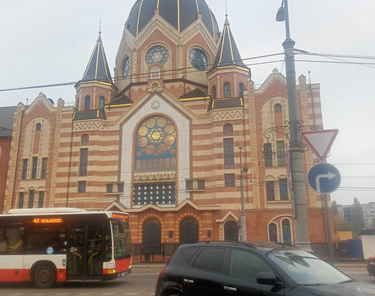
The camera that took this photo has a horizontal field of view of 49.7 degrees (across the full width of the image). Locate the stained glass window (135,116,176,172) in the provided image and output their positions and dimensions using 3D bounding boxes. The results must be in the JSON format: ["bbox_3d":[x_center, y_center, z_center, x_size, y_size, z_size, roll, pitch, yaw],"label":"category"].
[{"bbox_3d":[-3.475,-0.509,43.259,4.624,6.280,0.300,-4,-15,12],"label":"stained glass window"}]

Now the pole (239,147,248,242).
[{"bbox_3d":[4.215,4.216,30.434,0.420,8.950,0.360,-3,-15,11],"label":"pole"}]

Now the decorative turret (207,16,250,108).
[{"bbox_3d":[4.539,-9.644,45.532,5.040,12.120,5.040,-4,-15,12],"label":"decorative turret"}]

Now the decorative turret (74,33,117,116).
[{"bbox_3d":[-10.905,-8.655,48.909,5.040,12.120,5.040,-4,-15,12],"label":"decorative turret"}]

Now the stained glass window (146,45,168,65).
[{"bbox_3d":[-3.505,-10.612,46.363,2.720,2.720,0.300,-4,-15,12],"label":"stained glass window"}]

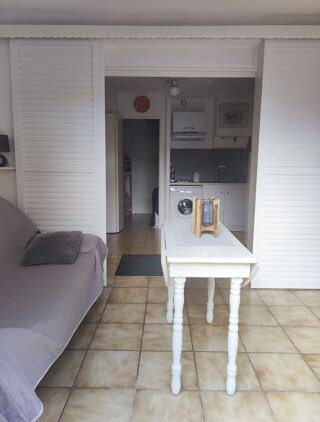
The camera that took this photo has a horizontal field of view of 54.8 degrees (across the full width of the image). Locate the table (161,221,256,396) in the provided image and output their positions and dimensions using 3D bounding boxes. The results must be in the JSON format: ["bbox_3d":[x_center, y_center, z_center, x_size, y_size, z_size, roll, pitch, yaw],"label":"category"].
[{"bbox_3d":[0.249,0.523,1.946,0.480,0.747,0.926,1,9,1],"label":"table"}]

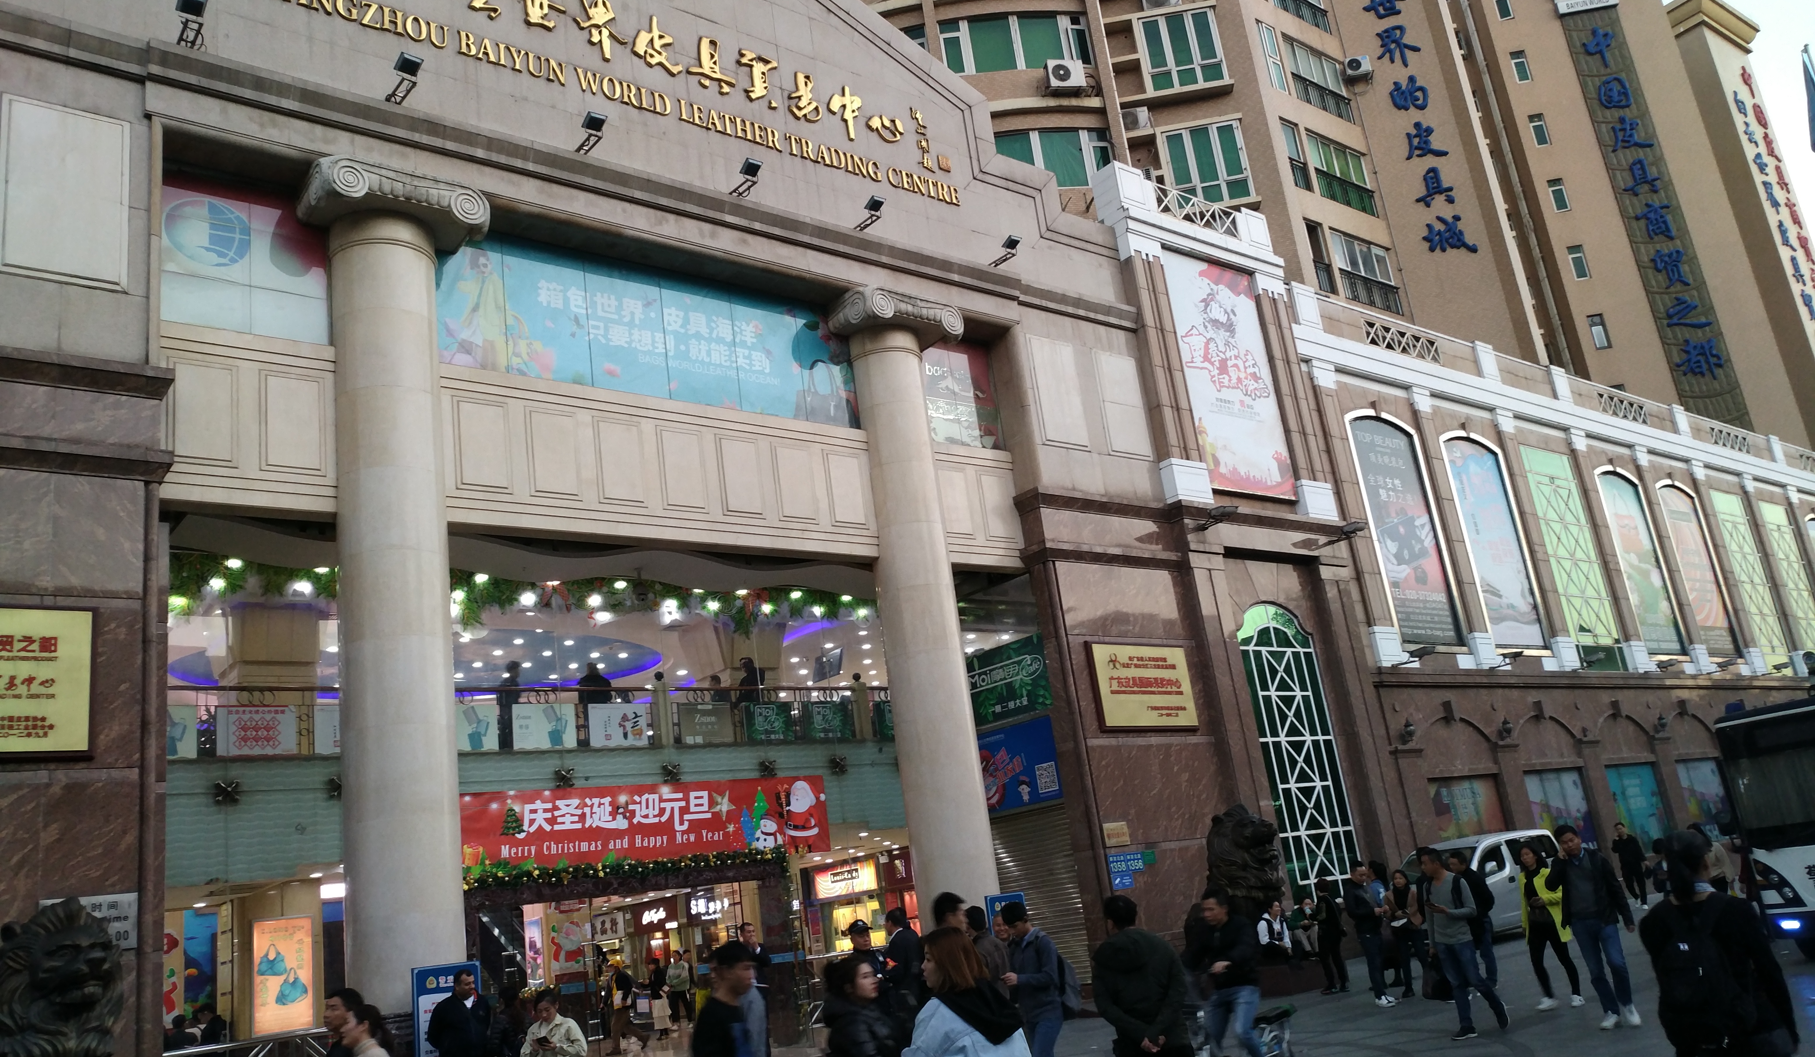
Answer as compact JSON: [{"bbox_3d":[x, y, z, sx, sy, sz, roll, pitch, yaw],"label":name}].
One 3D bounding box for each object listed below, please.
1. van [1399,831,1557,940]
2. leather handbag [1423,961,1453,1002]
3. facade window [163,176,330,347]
[{"bbox_3d":[10.940,7.064,27.500,4.400,1.870,1.700,6,-21,-40],"label":"van"},{"bbox_3d":[5.086,4.326,13.551,0.330,0.380,0.170,-7,-16,-3],"label":"leather handbag"},{"bbox_3d":[-8.149,-3.309,17.529,2.000,2.020,0.100,6,-21,-40],"label":"facade window"}]

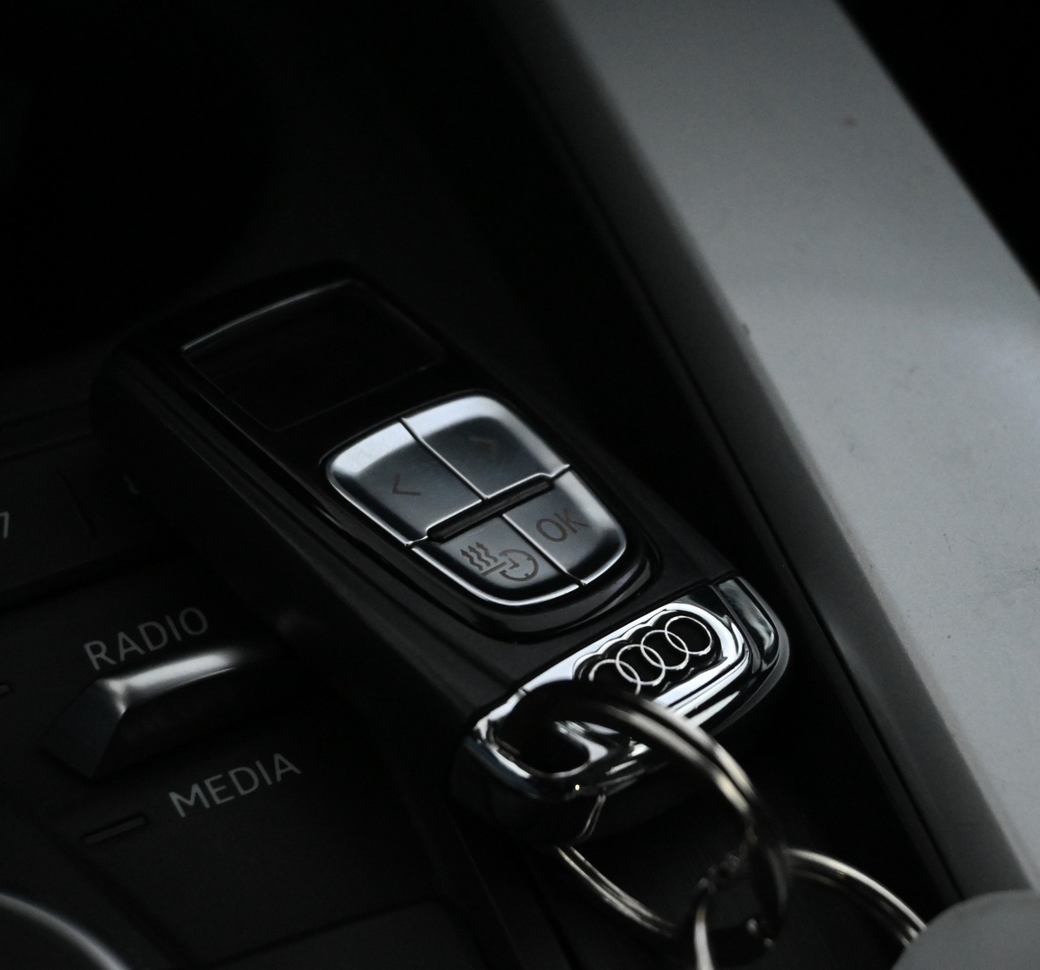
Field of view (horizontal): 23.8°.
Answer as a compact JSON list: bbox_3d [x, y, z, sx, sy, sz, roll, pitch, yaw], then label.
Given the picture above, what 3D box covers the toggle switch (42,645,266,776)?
[{"bbox_3d":[-0.035,0.022,0.253,0.027,0.007,0.006,-18,56,-37],"label":"toggle switch"}]

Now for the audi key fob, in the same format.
[{"bbox_3d":[-0.008,0.006,0.273,0.074,0.017,0.037,43,45,21],"label":"audi key fob"}]

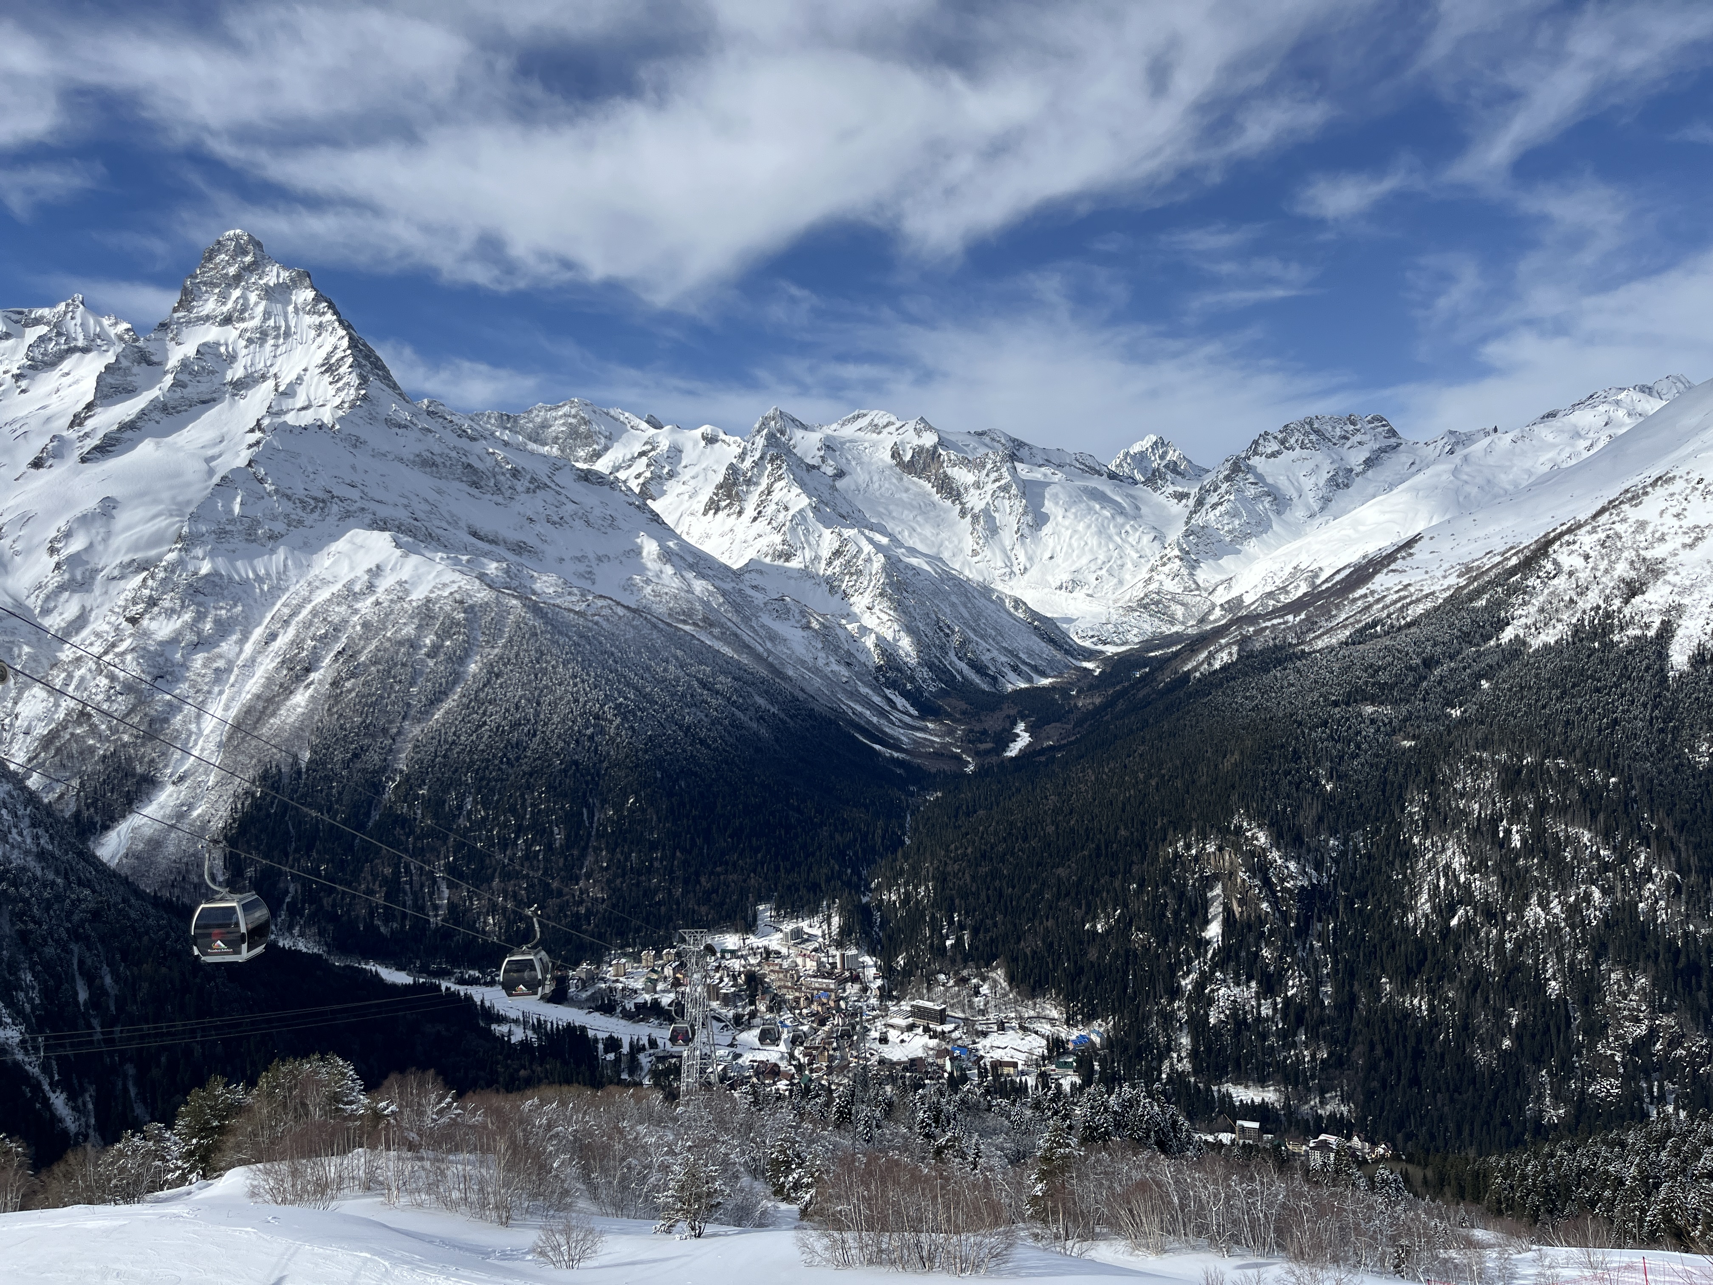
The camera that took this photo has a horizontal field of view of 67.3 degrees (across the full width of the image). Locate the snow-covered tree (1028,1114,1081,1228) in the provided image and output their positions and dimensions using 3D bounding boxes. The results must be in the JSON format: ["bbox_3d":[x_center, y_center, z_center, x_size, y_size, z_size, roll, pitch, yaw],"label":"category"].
[{"bbox_3d":[8.285,22.243,54.000,2.359,4.887,2.241,0,3,0],"label":"snow-covered tree"}]

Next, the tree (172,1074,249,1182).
[{"bbox_3d":[-27.603,20.767,55.000,3.318,4.634,3.152,0,3,0],"label":"tree"}]

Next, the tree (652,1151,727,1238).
[{"bbox_3d":[-5.933,19.737,46.000,2.823,3.158,2.682,0,3,0],"label":"tree"}]

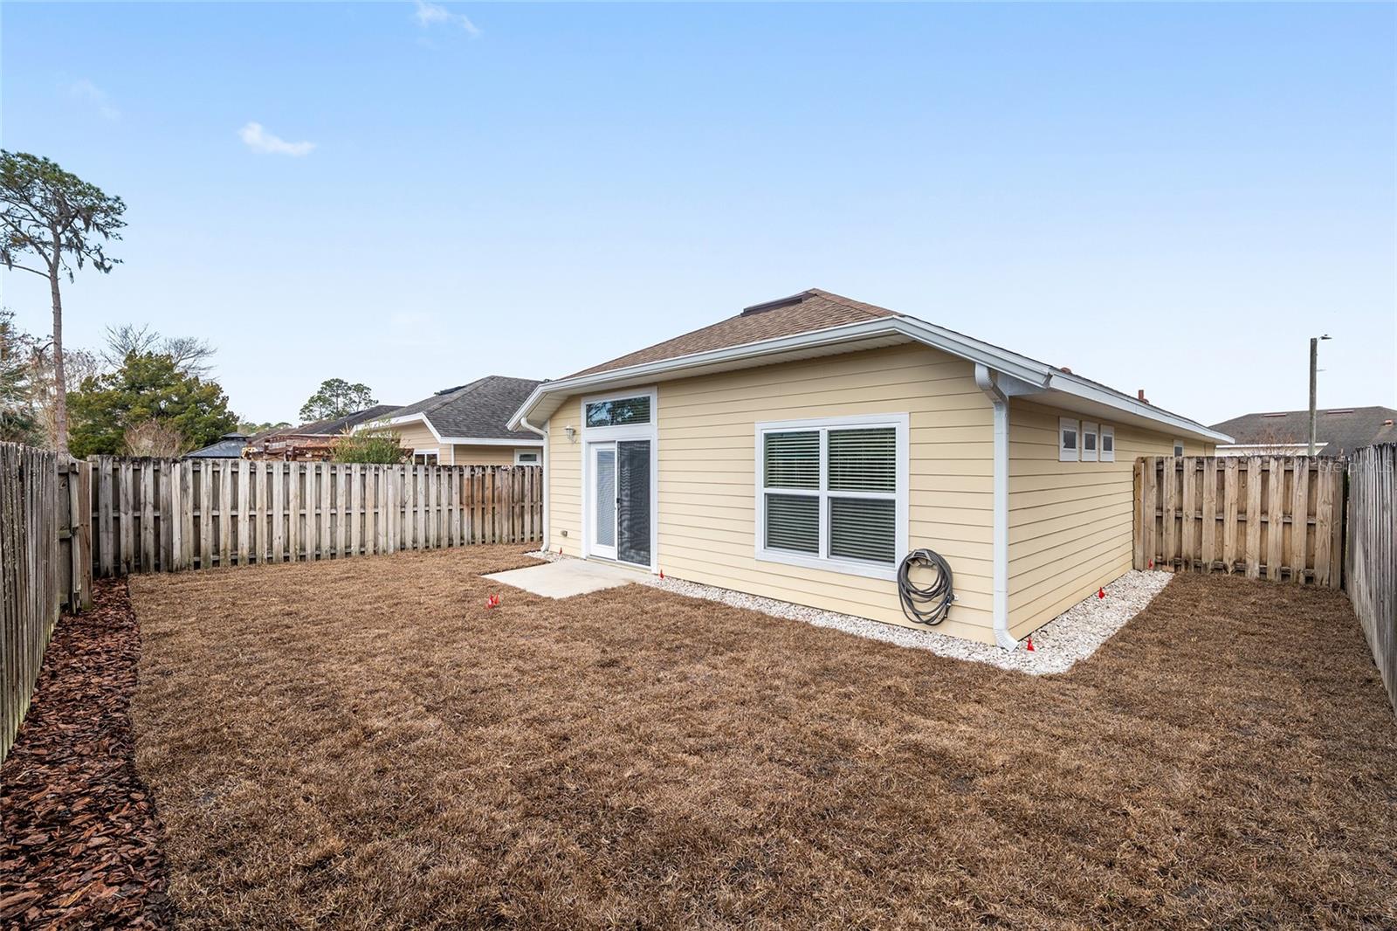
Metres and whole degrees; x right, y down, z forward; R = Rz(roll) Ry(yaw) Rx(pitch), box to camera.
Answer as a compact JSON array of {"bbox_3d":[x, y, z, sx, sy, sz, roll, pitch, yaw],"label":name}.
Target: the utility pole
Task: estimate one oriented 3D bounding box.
[{"bbox_3d":[28.400,-2.200,24.850,0.680,7.700,0.250,1,1,44],"label":"utility pole"}]

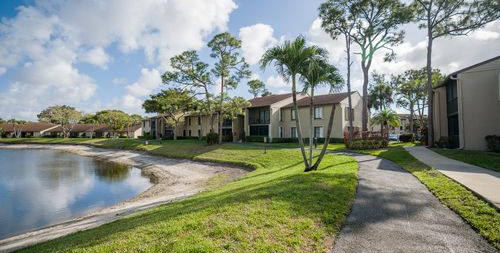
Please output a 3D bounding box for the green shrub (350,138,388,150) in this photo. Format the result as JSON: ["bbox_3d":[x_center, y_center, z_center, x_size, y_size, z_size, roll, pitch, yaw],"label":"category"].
[{"bbox_3d":[10.008,1.507,18.600,3.200,1.000,1.600,0,-2,0],"label":"green shrub"}]

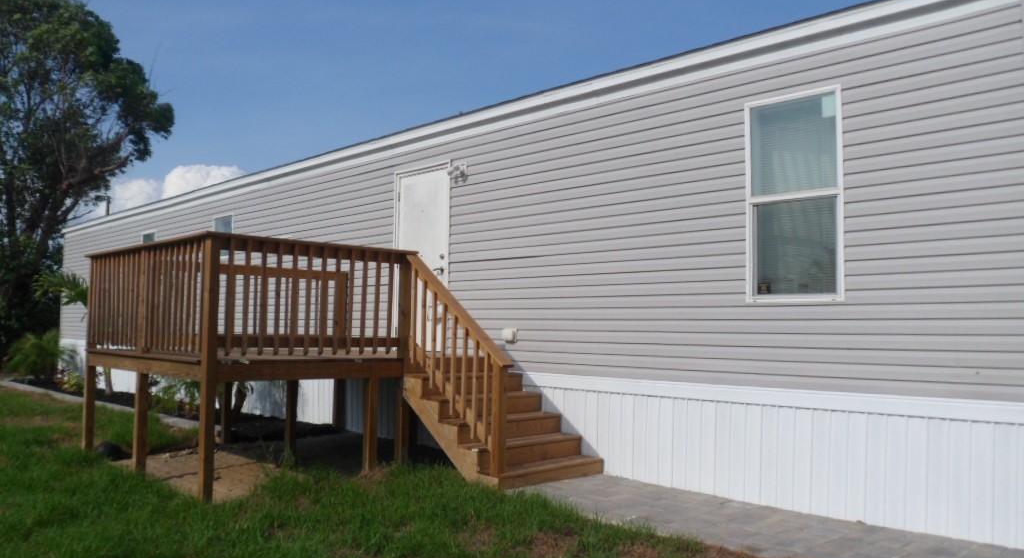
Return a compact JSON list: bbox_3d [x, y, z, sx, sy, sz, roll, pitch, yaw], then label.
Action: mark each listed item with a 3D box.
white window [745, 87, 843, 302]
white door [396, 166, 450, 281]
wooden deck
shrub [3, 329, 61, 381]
[{"bbox_3d":[2.040,-0.596,5.824,0.738,1.526,0.080,-3,-5,45],"label":"white window"},{"bbox_3d":[-1.008,-0.228,8.861,0.950,2.060,0.080,-3,-5,45],"label":"white door"},{"bbox_3d":[-1.738,0.743,7.430,4.200,1.950,2.950,-3,-5,45],"label":"wooden deck"},{"bbox_3d":[-10.403,1.688,17.400,1.200,1.120,1.200,-3,-5,45],"label":"shrub"}]

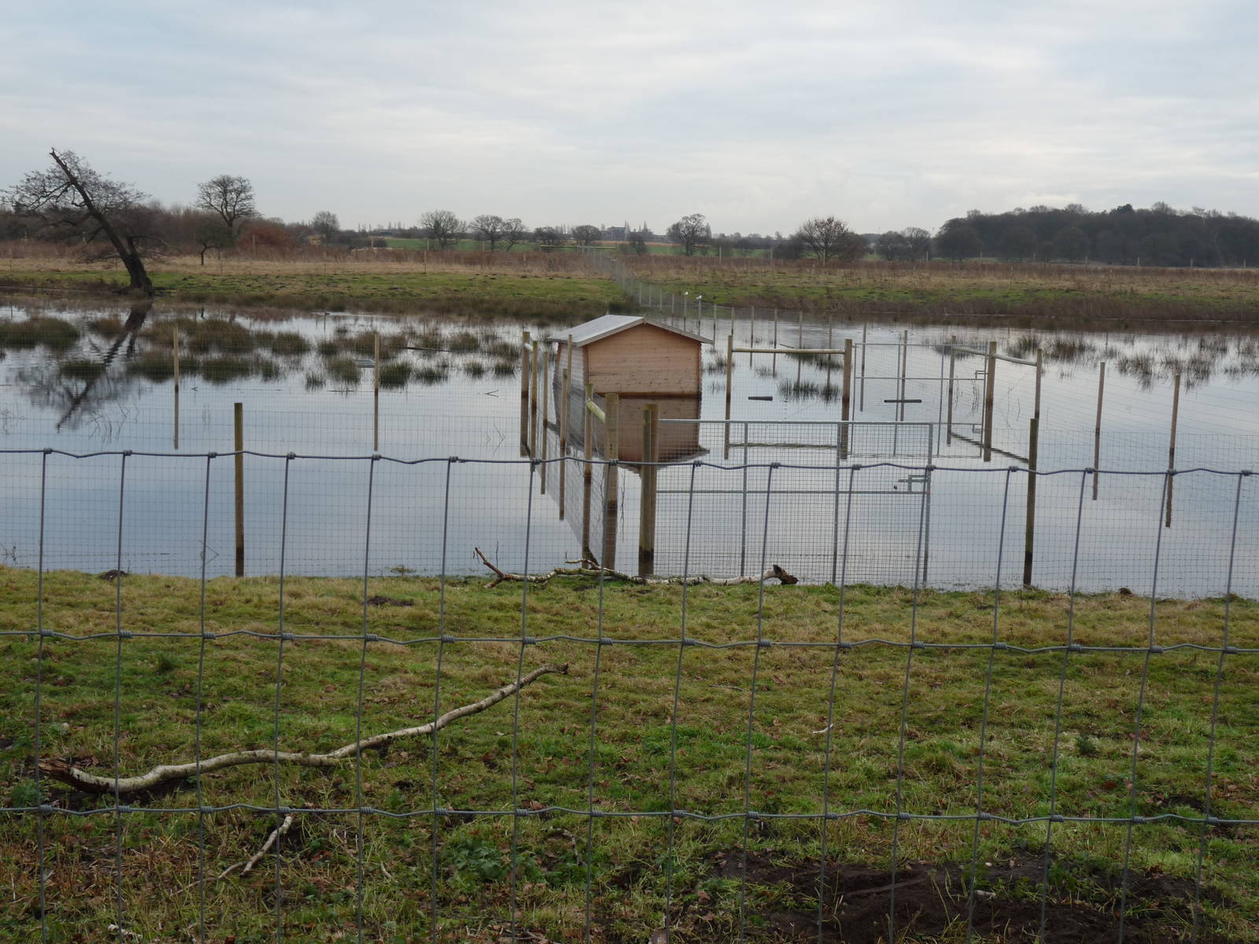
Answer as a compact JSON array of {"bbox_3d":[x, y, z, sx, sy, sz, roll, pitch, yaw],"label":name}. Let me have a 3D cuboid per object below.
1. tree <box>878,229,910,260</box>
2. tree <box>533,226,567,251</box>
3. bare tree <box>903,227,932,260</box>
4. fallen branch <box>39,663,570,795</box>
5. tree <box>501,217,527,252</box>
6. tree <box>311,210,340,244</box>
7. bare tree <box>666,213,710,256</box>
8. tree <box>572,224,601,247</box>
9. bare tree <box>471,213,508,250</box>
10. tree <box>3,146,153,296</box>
[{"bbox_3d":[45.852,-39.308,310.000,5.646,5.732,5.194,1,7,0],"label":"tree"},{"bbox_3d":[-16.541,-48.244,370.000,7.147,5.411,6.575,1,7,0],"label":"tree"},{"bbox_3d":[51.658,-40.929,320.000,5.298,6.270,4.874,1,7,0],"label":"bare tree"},{"bbox_3d":[-0.931,0.865,6.226,2.166,0.180,0.485,-5,9,-39],"label":"fallen branch"},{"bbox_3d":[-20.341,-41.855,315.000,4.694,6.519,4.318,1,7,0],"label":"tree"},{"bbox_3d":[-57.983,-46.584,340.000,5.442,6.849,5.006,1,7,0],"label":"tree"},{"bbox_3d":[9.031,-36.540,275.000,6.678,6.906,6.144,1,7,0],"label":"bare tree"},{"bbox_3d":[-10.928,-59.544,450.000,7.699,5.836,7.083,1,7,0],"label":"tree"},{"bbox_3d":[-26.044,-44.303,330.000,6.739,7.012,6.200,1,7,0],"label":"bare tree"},{"bbox_3d":[-20.326,-9.252,66.000,5.573,5.427,5.127,1,7,0],"label":"tree"}]

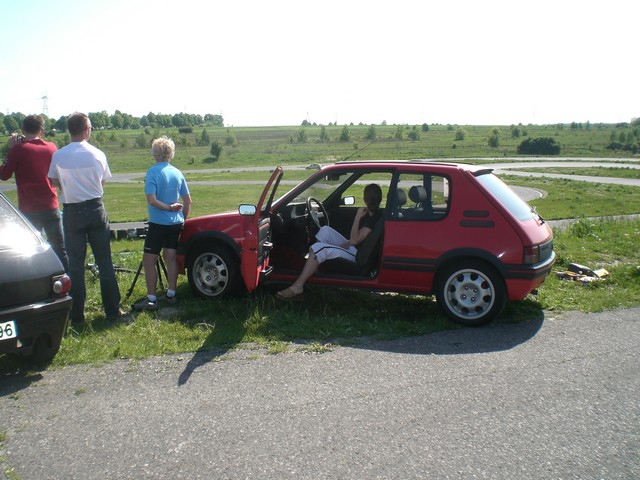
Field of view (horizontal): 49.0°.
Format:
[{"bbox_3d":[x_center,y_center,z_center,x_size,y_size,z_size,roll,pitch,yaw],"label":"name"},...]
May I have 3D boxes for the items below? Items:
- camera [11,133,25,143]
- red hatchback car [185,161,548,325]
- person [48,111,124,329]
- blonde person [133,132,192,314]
[{"bbox_3d":[-2.789,-0.948,6.500,0.100,0.080,0.120,-3,9,-19],"label":"camera"},{"bbox_3d":[0.335,-0.100,6.830,3.700,1.360,1.600,3,9,21],"label":"red hatchback car"},{"bbox_3d":[-1.986,-0.178,5.950,0.570,1.770,0.400,-1,9,-6],"label":"person"},{"bbox_3d":[-1.444,-0.150,6.400,0.490,1.560,0.360,-2,9,-11],"label":"blonde person"}]

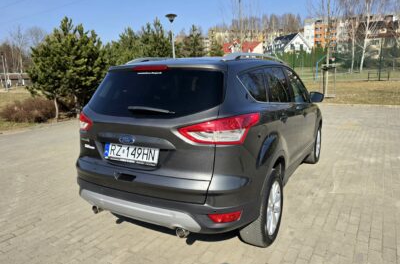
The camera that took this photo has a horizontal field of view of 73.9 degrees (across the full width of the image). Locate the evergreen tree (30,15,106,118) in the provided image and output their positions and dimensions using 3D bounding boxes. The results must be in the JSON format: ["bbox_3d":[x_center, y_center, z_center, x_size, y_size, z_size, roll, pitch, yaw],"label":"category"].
[{"bbox_3d":[-5.384,-2.580,10.800,3.000,4.150,2.900,-7,11,-25],"label":"evergreen tree"}]

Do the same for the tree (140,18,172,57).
[{"bbox_3d":[-2.455,-4.430,15.000,2.300,4.300,2.300,-3,10,-8],"label":"tree"}]

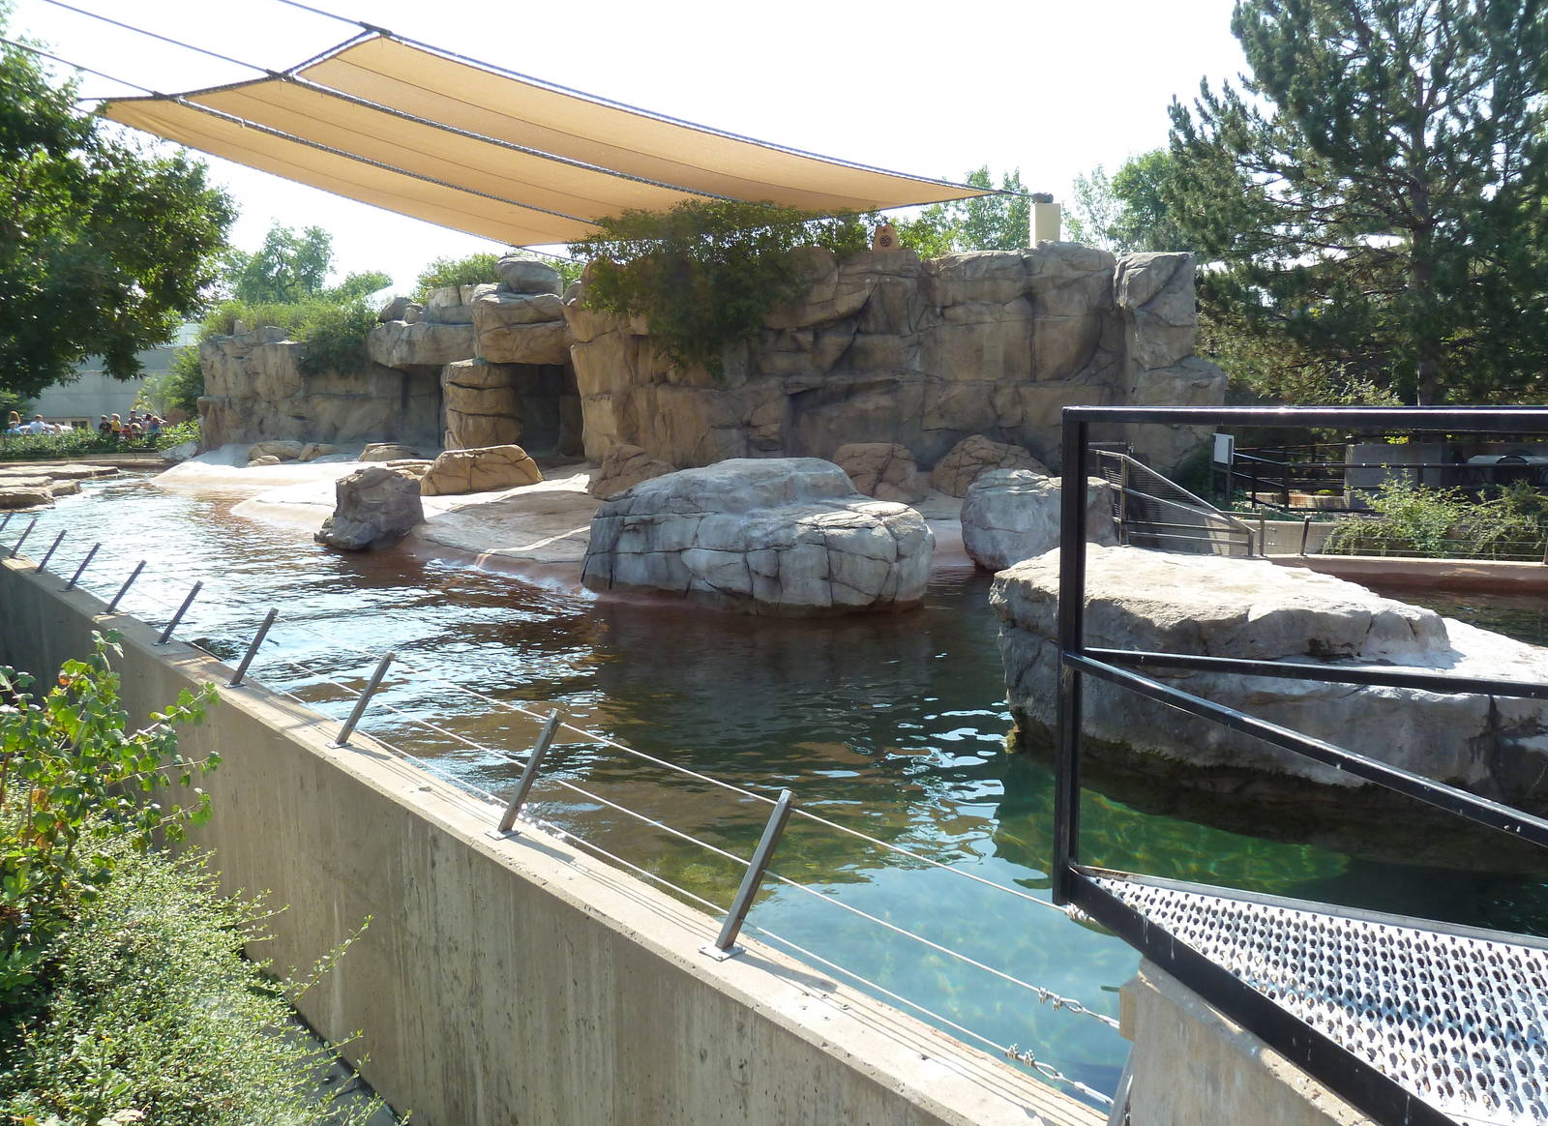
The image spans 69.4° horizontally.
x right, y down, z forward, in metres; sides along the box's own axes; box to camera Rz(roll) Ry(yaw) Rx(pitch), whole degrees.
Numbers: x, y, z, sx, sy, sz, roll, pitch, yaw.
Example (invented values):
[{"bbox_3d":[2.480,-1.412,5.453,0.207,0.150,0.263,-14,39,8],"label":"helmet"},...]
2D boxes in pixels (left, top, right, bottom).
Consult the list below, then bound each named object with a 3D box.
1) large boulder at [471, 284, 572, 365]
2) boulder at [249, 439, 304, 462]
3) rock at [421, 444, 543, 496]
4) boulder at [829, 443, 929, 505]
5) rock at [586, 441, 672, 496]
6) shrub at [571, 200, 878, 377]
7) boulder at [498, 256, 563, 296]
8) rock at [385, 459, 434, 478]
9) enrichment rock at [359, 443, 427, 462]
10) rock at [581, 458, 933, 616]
[{"bbox_3d":[-5.651,-5.338,24.996,2.200,1.720,1.900,-1,8,-5],"label":"large boulder"},{"bbox_3d":[-13.777,-3.126,31.000,1.500,0.620,1.100,-3,8,-15],"label":"boulder"},{"bbox_3d":[-4.621,-1.497,17.800,1.850,0.780,1.000,-2,8,-9],"label":"rock"},{"bbox_3d":[1.513,-1.309,16.300,1.380,0.900,1.050,0,8,3],"label":"boulder"},{"bbox_3d":[-2.135,-1.404,16.700,1.250,0.780,1.000,-1,8,-4],"label":"rock"},{"bbox_3d":[-0.803,-4.642,19.400,5.200,3.000,2.300,-1,8,-2],"label":"shrub"},{"bbox_3d":[-4.981,-5.885,23.000,1.300,0.800,1.000,-2,8,-7],"label":"boulder"},{"bbox_3d":[-6.595,-1.707,20.300,1.000,0.380,0.800,-2,8,-11],"label":"rock"},{"bbox_3d":[-9.003,-2.596,26.378,1.600,0.450,1.100,-1,8,0],"label":"enrichment rock"},{"bbox_3d":[-0.124,-0.354,11.106,3.200,1.310,2.300,2,8,20],"label":"rock"}]

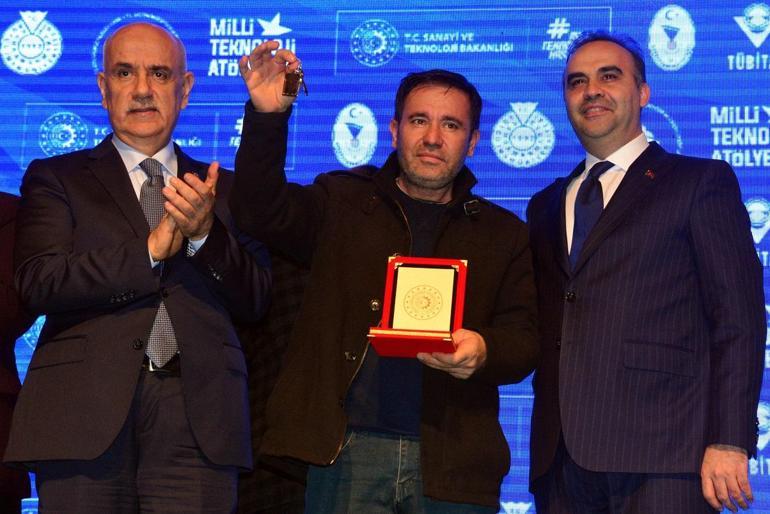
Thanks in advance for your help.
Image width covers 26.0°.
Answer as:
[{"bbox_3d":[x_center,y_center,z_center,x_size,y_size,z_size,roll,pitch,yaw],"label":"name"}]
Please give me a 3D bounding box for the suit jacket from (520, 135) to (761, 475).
[{"bbox_3d":[0.563,0.097,3.650,0.560,0.760,0.340,-6,-12,38],"label":"suit jacket"}]

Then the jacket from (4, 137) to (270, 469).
[{"bbox_3d":[-0.519,0.081,3.500,0.570,0.735,0.410,5,-10,-20],"label":"jacket"}]

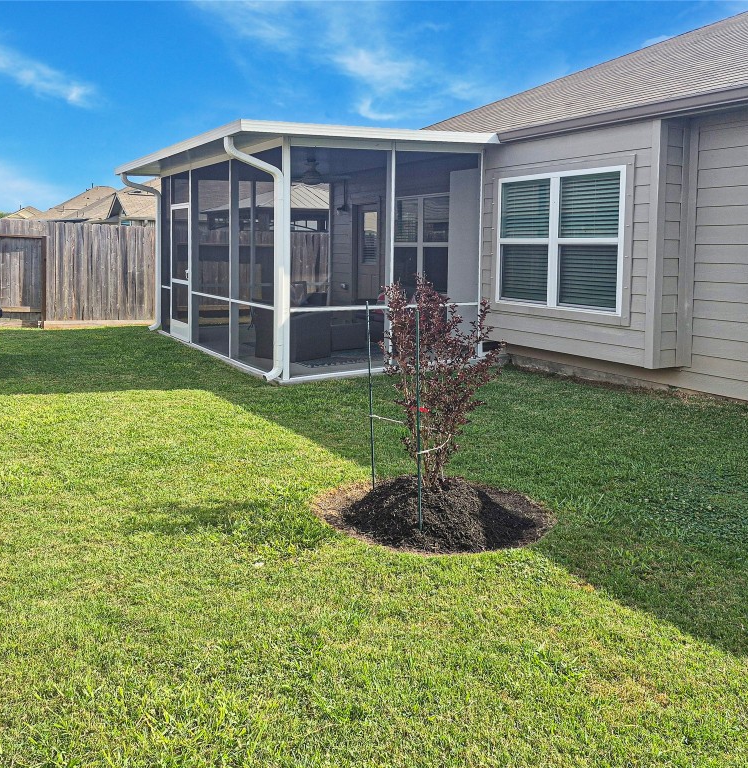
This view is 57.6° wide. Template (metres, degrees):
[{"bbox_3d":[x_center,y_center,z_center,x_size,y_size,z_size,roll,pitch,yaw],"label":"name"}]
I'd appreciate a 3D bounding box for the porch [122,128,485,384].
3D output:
[{"bbox_3d":[-1.206,-1.921,9.860,3.700,2.750,5.300,-7,14,-32],"label":"porch"}]

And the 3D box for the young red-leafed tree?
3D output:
[{"bbox_3d":[0.371,0.007,3.890,0.660,1.200,0.640,2,12,5],"label":"young red-leafed tree"}]

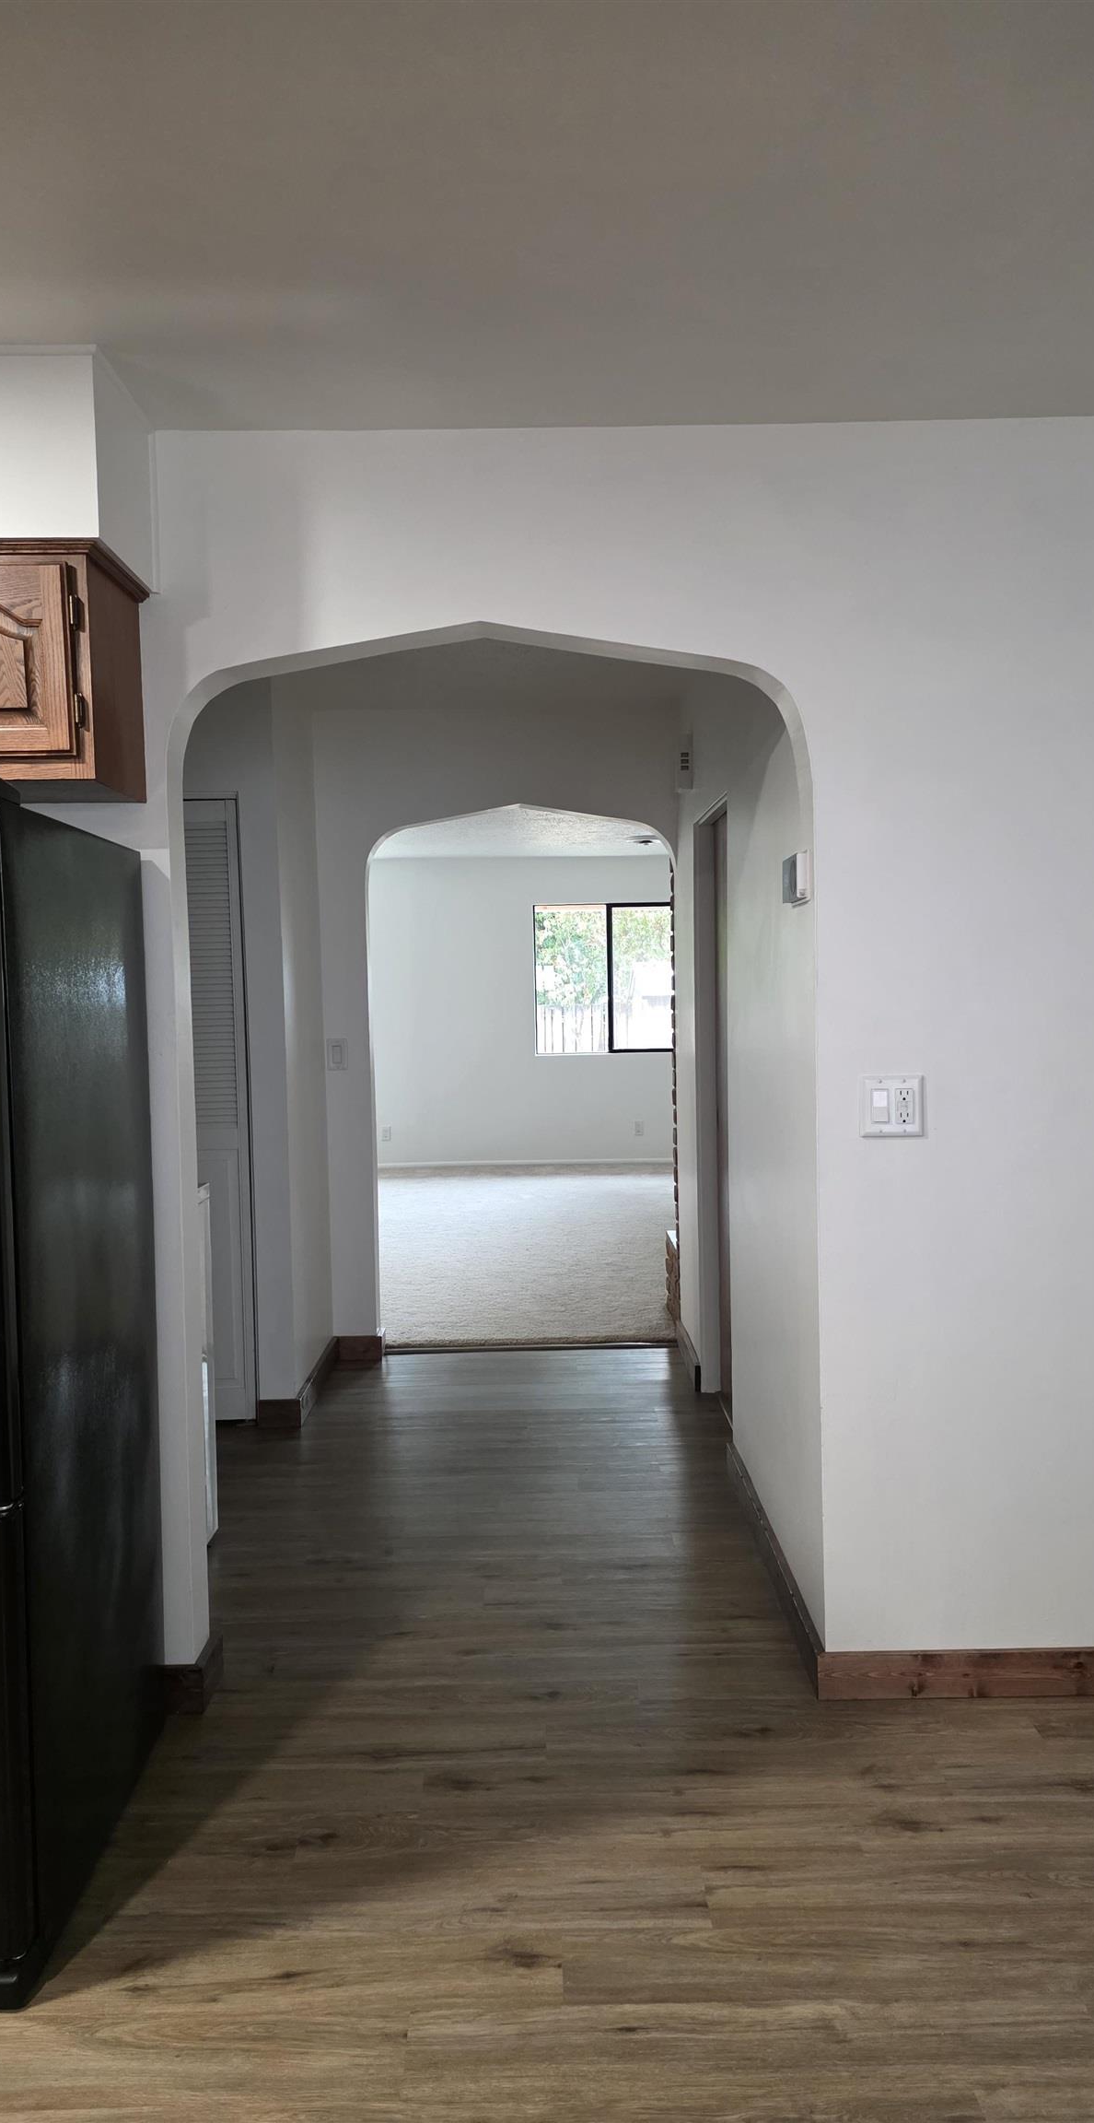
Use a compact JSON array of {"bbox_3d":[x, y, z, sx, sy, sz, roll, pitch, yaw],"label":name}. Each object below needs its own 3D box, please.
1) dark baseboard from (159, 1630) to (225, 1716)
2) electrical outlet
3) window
[{"bbox_3d":[-0.706,1.214,2.792,0.093,0.090,0.143,-1,3,0],"label":"dark baseboard"},{"bbox_3d":[0.662,0.087,2.697,0.119,0.120,0.012,-1,3,0],"label":"electrical outlet"},{"bbox_3d":[0.512,-0.661,11.317,1.201,1.211,0.100,-1,3,0],"label":"window"}]

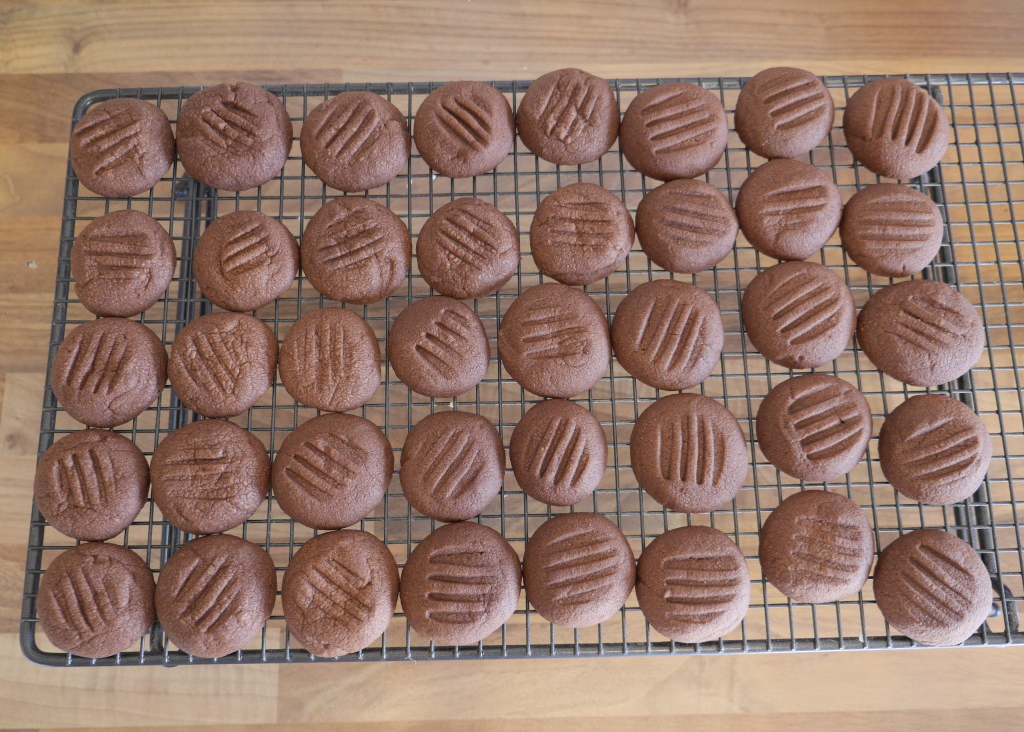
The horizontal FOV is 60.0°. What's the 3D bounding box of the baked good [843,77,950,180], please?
[{"bbox_3d":[0.180,-0.111,0.415,0.050,0.015,0.053,-1,77,0],"label":"baked good"}]

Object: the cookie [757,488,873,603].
[{"bbox_3d":[0.130,0.076,0.378,0.049,0.015,0.048,-1,77,-1],"label":"cookie"}]

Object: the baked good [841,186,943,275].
[{"bbox_3d":[0.172,-0.062,0.403,0.046,0.015,0.044,-1,77,0],"label":"baked good"}]

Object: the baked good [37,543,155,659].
[{"bbox_3d":[-0.172,0.096,0.366,0.048,0.015,0.046,-1,77,0],"label":"baked good"}]

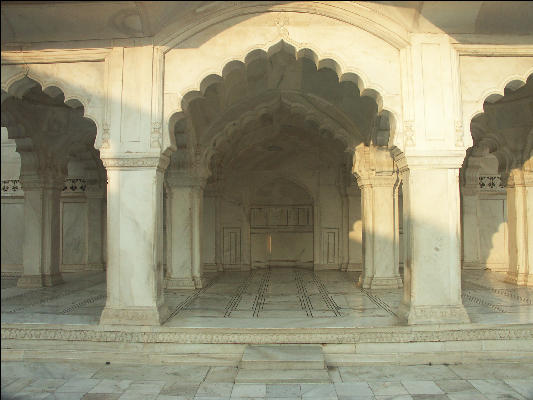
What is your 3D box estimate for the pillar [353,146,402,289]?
[{"bbox_3d":[2.065,0.323,7.863,0.681,2.476,0.600,0,-3,1],"label":"pillar"}]

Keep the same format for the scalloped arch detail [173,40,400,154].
[{"bbox_3d":[0.200,-1.206,5.321,2.788,1.400,0.360,0,-3,1],"label":"scalloped arch detail"}]

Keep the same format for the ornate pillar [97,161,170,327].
[{"bbox_3d":[-1.573,0.474,5.268,0.718,1.956,0.520,0,-3,1],"label":"ornate pillar"}]

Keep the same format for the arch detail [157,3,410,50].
[{"bbox_3d":[0.193,-2.013,5.169,2.955,0.570,0.300,0,-3,1],"label":"arch detail"}]

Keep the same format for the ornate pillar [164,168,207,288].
[{"bbox_3d":[-1.495,0.526,7.907,0.672,2.092,0.600,0,-3,1],"label":"ornate pillar"}]

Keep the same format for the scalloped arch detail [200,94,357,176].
[{"bbox_3d":[0.215,-1.159,7.957,2.814,1.492,0.350,0,-3,1],"label":"scalloped arch detail"}]

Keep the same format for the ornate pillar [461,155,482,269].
[{"bbox_3d":[4.712,0.304,10.228,0.624,2.627,0.400,0,-3,1],"label":"ornate pillar"}]

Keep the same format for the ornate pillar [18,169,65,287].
[{"bbox_3d":[-4.112,0.505,7.958,0.627,2.112,0.580,0,-3,1],"label":"ornate pillar"}]

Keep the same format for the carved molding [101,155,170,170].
[{"bbox_3d":[-1.584,-0.422,5.300,0.718,0.165,0.500,0,-3,1],"label":"carved molding"}]

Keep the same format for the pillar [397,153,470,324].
[{"bbox_3d":[1.992,0.451,5.215,0.708,1.959,0.520,0,-3,1],"label":"pillar"}]

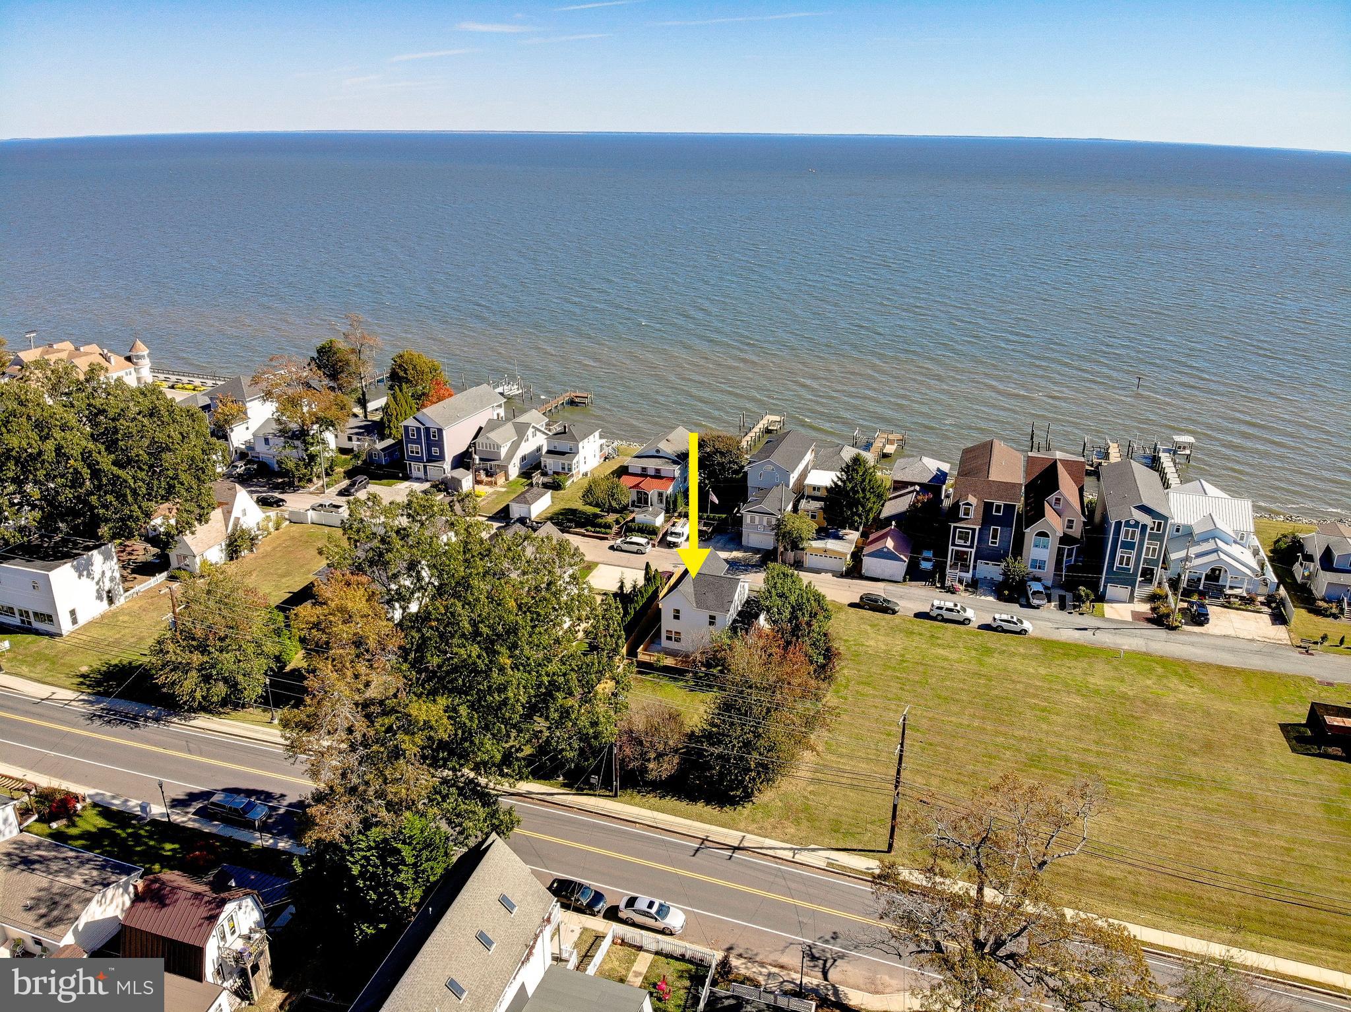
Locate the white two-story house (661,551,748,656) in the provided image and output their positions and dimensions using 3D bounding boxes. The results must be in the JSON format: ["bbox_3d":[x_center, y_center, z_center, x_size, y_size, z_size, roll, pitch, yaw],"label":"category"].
[{"bbox_3d":[3.914,10.535,103.945,8.050,7.760,11.530,8,23,18],"label":"white two-story house"}]

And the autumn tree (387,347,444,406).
[{"bbox_3d":[-48.190,-22.350,177.800,10.000,13.600,10.000,8,23,18],"label":"autumn tree"}]

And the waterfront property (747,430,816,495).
[{"bbox_3d":[16.220,-5.850,144.720,7.000,7.900,15.700,8,23,18],"label":"waterfront property"}]

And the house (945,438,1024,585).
[{"bbox_3d":[41.010,0.190,123.760,7.900,12.600,21.000,8,23,18],"label":"house"}]

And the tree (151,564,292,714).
[{"bbox_3d":[-43.314,12.633,89.358,11.400,13.400,11.200,8,23,18],"label":"tree"}]

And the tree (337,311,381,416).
[{"bbox_3d":[-59.408,-26.152,177.265,8.200,19.900,7.800,8,23,18],"label":"tree"}]

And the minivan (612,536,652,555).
[{"bbox_3d":[-5.697,5.025,124.621,5.100,1.750,2.000,7,23,16],"label":"minivan"}]

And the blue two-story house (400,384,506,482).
[{"bbox_3d":[-36.300,-12.570,155.840,8.300,11.300,18.640,9,23,19],"label":"blue two-story house"}]

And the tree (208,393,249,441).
[{"bbox_3d":[-73.870,-12.360,154.980,6.400,11.000,6.400,8,23,19],"label":"tree"}]

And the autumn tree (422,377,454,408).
[{"bbox_3d":[-44.828,-19.546,176.449,6.600,8.500,6.400,8,23,18],"label":"autumn tree"}]

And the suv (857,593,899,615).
[{"bbox_3d":[24.130,11.260,110.330,4.850,1.670,1.870,9,23,19],"label":"suv"}]

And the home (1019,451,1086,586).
[{"bbox_3d":[50.180,1.070,124.720,7.400,10.400,24.500,8,23,18],"label":"home"}]

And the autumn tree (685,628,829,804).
[{"bbox_3d":[7.040,17.140,81.040,11.200,12.200,10.500,0,22,0],"label":"autumn tree"}]

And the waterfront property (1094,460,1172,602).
[{"bbox_3d":[57.504,2.903,118.329,7.160,11.430,20.080,8,23,18],"label":"waterfront property"}]

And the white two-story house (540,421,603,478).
[{"bbox_3d":[-16.944,-9.281,151.677,6.160,7.850,10.540,8,23,19],"label":"white two-story house"}]

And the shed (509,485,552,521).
[{"bbox_3d":[-21.070,-0.605,136.589,3.480,2.980,6.660,8,23,17],"label":"shed"}]

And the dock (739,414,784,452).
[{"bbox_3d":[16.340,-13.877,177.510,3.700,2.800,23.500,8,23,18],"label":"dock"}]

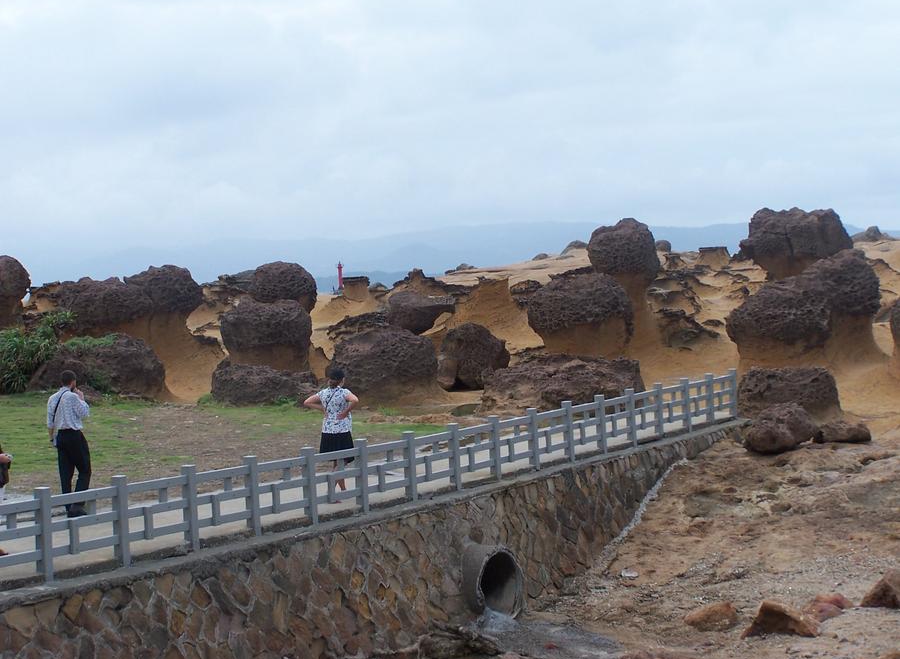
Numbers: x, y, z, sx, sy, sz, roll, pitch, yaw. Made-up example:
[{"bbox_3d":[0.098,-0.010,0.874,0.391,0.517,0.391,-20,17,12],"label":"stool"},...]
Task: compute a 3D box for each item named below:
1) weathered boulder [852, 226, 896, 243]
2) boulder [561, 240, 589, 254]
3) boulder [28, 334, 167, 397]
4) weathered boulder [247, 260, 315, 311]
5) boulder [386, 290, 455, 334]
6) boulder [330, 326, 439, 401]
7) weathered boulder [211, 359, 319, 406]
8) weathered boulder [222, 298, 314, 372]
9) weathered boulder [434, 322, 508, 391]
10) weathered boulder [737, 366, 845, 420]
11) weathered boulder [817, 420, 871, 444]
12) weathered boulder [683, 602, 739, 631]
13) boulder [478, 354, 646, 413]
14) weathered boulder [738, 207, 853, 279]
[{"bbox_3d":[18.460,-4.141,85.000,1.831,0.697,1.373,-3,1,12],"label":"weathered boulder"},{"bbox_3d":[5.427,-3.574,85.000,1.257,0.610,1.069,-3,1,4],"label":"boulder"},{"bbox_3d":[-8.973,0.939,49.500,3.383,1.592,2.368,-3,1,-10],"label":"boulder"},{"bbox_3d":[-4.209,-1.081,49.000,1.709,1.346,1.538,-3,1,-5],"label":"weathered boulder"},{"bbox_3d":[-0.772,-0.445,51.000,1.740,1.120,1.400,-3,1,0],"label":"boulder"},{"bbox_3d":[-1.478,0.767,44.000,2.390,1.620,2.100,-3,1,0],"label":"boulder"},{"bbox_3d":[-4.281,1.223,45.000,2.440,1.070,1.800,-3,1,0],"label":"weathered boulder"},{"bbox_3d":[-4.235,0.115,45.000,2.081,1.645,1.831,-3,1,-5],"label":"weathered boulder"},{"bbox_3d":[0.560,0.644,46.500,1.730,1.570,1.600,-3,1,0],"label":"weathered boulder"},{"bbox_3d":[6.199,1.183,35.500,1.874,0.999,1.500,-3,1,10],"label":"weathered boulder"},{"bbox_3d":[6.562,1.722,32.600,0.936,0.373,0.609,-3,1,11],"label":"weathered boulder"},{"bbox_3d":[3.139,3.459,23.500,0.661,0.297,0.496,-3,1,7],"label":"weathered boulder"},{"bbox_3d":[2.152,1.052,37.300,3.074,1.090,1.845,-3,1,3],"label":"boulder"},{"bbox_3d":[8.859,-2.231,50.000,2.860,1.790,2.400,-3,1,0],"label":"weathered boulder"}]

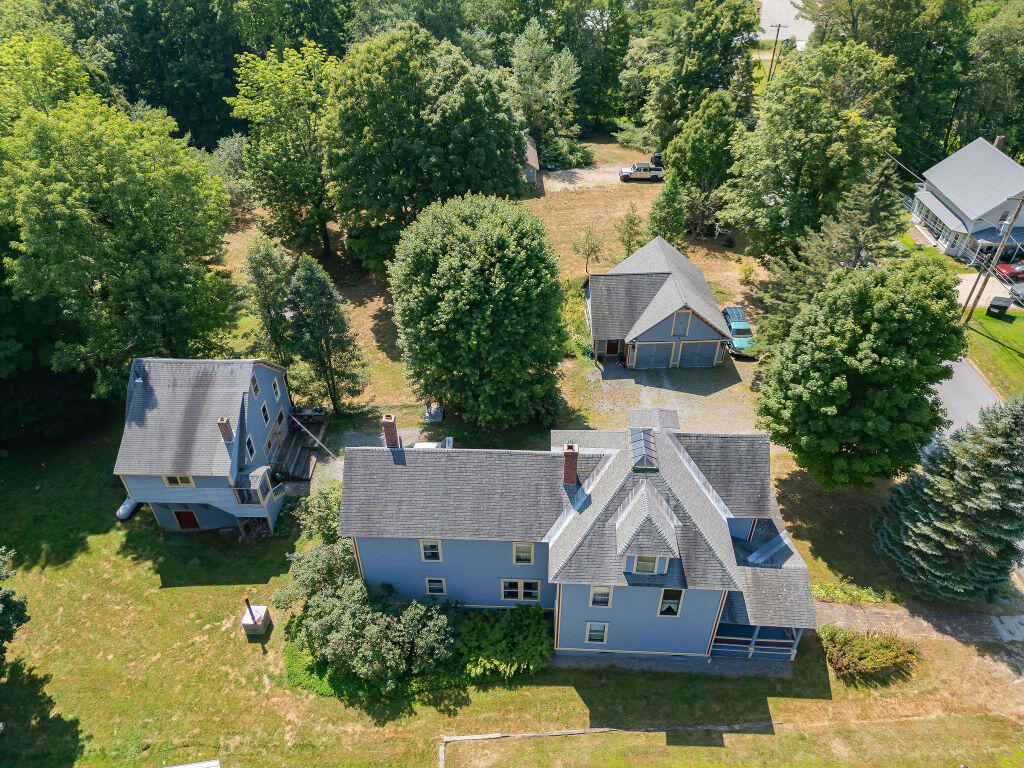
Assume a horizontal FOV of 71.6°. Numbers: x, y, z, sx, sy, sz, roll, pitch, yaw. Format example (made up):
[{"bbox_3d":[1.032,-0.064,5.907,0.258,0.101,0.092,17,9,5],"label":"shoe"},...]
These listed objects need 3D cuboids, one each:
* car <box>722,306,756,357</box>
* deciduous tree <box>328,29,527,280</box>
[{"bbox_3d":[18.402,-4.279,57.774,1.800,1.750,5.000,2,37,4],"label":"car"},{"bbox_3d":[-7.966,-21.504,66.442,18.361,22.024,18.361,1,36,3],"label":"deciduous tree"}]

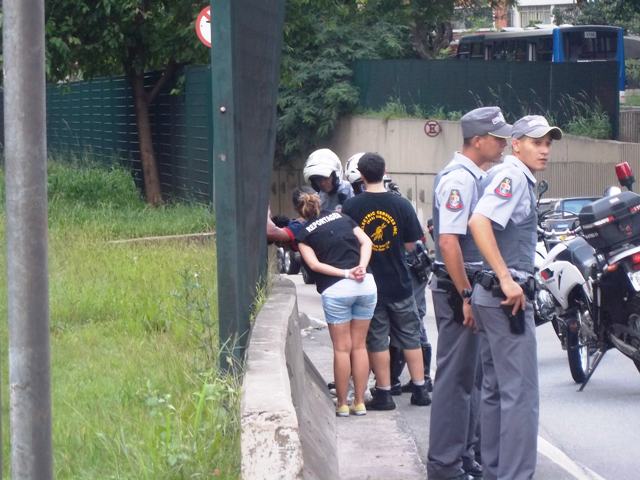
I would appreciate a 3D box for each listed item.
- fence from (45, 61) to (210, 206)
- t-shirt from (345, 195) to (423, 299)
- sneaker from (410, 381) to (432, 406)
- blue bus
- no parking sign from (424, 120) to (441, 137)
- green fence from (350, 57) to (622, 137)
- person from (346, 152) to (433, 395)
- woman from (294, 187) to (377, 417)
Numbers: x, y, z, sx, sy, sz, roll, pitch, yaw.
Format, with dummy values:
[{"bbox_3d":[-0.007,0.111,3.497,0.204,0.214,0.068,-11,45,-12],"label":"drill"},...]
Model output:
[{"bbox_3d":[-5.450,-2.800,65.000,0.150,2.550,35.000,-1,3,-11],"label":"fence"},{"bbox_3d":[0.435,0.051,17.750,0.560,0.750,0.320,0,3,-5],"label":"t-shirt"},{"bbox_3d":[0.705,1.068,17.900,0.115,0.145,0.295,1,3,14],"label":"sneaker"},{"bbox_3d":[7.750,-5.950,93.300,2.500,3.200,11.800,-1,3,-13],"label":"blue bus"},{"bbox_3d":[3.434,-3.403,79.000,0.500,0.500,0.030,0,3,5],"label":"no parking sign"},{"bbox_3d":[5.082,-4.319,79.000,8.300,2.400,0.150,0,3,7],"label":"green fence"},{"bbox_3d":[0.506,0.250,19.000,0.620,1.790,0.620,0,3,6],"label":"person"},{"bbox_3d":[0.106,0.409,17.200,0.500,1.500,0.480,-1,3,-13],"label":"woman"}]

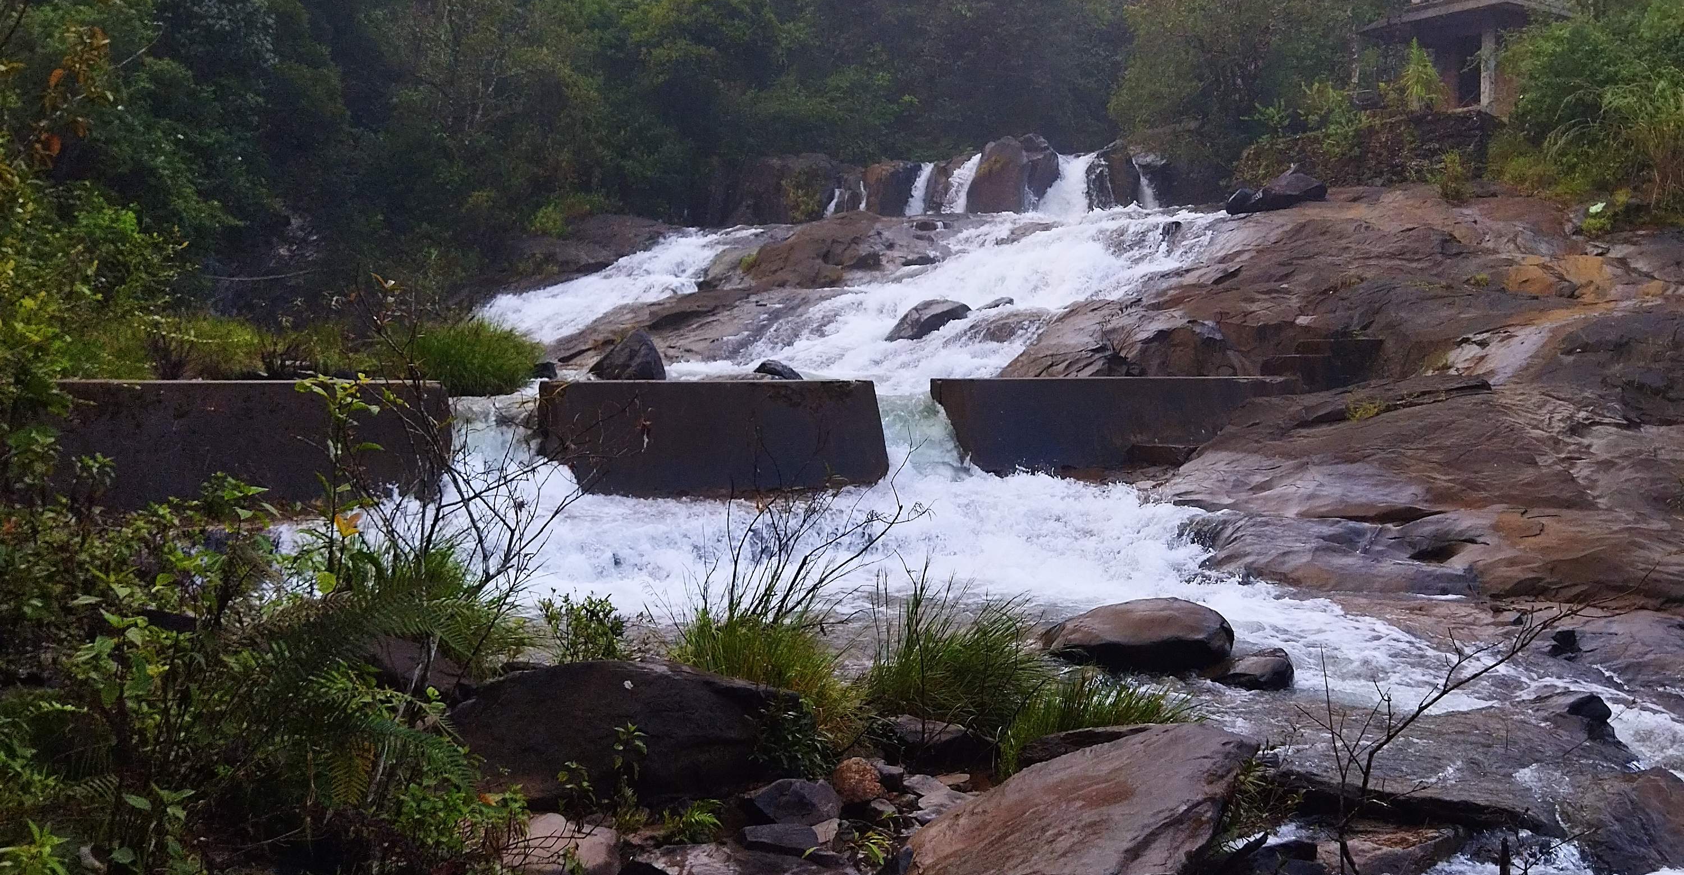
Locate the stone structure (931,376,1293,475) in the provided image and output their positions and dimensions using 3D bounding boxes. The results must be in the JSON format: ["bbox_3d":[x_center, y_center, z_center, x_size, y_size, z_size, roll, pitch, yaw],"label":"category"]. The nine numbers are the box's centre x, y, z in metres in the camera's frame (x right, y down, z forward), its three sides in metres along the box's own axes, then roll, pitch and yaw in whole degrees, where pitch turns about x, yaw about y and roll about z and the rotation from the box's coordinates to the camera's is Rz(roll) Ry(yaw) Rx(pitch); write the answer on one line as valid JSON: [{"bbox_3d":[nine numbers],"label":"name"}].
[{"bbox_3d":[3.576,-0.200,22.341,5.700,1.120,0.500,-1,3,-32],"label":"stone structure"}]

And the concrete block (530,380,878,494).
[{"bbox_3d":[-1.694,-0.011,22.700,4.700,1.500,0.650,-1,2,-27],"label":"concrete block"}]

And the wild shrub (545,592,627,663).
[{"bbox_3d":[-1.321,0.978,9.000,0.440,0.420,0.420,0,2,0],"label":"wild shrub"}]

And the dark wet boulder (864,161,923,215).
[{"bbox_3d":[1.307,-6.423,45.000,1.600,1.450,1.300,0,2,0],"label":"dark wet boulder"}]

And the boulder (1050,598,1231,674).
[{"bbox_3d":[1.674,1.114,9.800,1.050,0.380,0.700,0,2,-6],"label":"boulder"}]

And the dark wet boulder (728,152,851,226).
[{"bbox_3d":[-1.330,-6.378,45.000,3.100,1.900,2.000,0,2,0],"label":"dark wet boulder"}]

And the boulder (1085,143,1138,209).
[{"bbox_3d":[6.964,-6.738,45.000,1.350,1.700,1.300,0,2,0],"label":"boulder"}]

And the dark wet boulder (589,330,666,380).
[{"bbox_3d":[-2.552,-0.948,20.800,0.900,0.720,0.750,0,2,0],"label":"dark wet boulder"}]

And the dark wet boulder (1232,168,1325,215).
[{"bbox_3d":[10.205,-5.749,41.000,2.250,1.150,1.500,0,2,0],"label":"dark wet boulder"}]

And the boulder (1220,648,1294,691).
[{"bbox_3d":[2.582,1.447,10.900,0.460,0.250,0.380,0,2,0],"label":"boulder"}]

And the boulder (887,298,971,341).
[{"bbox_3d":[1.363,-1.845,27.500,1.300,0.650,1.000,0,2,0],"label":"boulder"}]

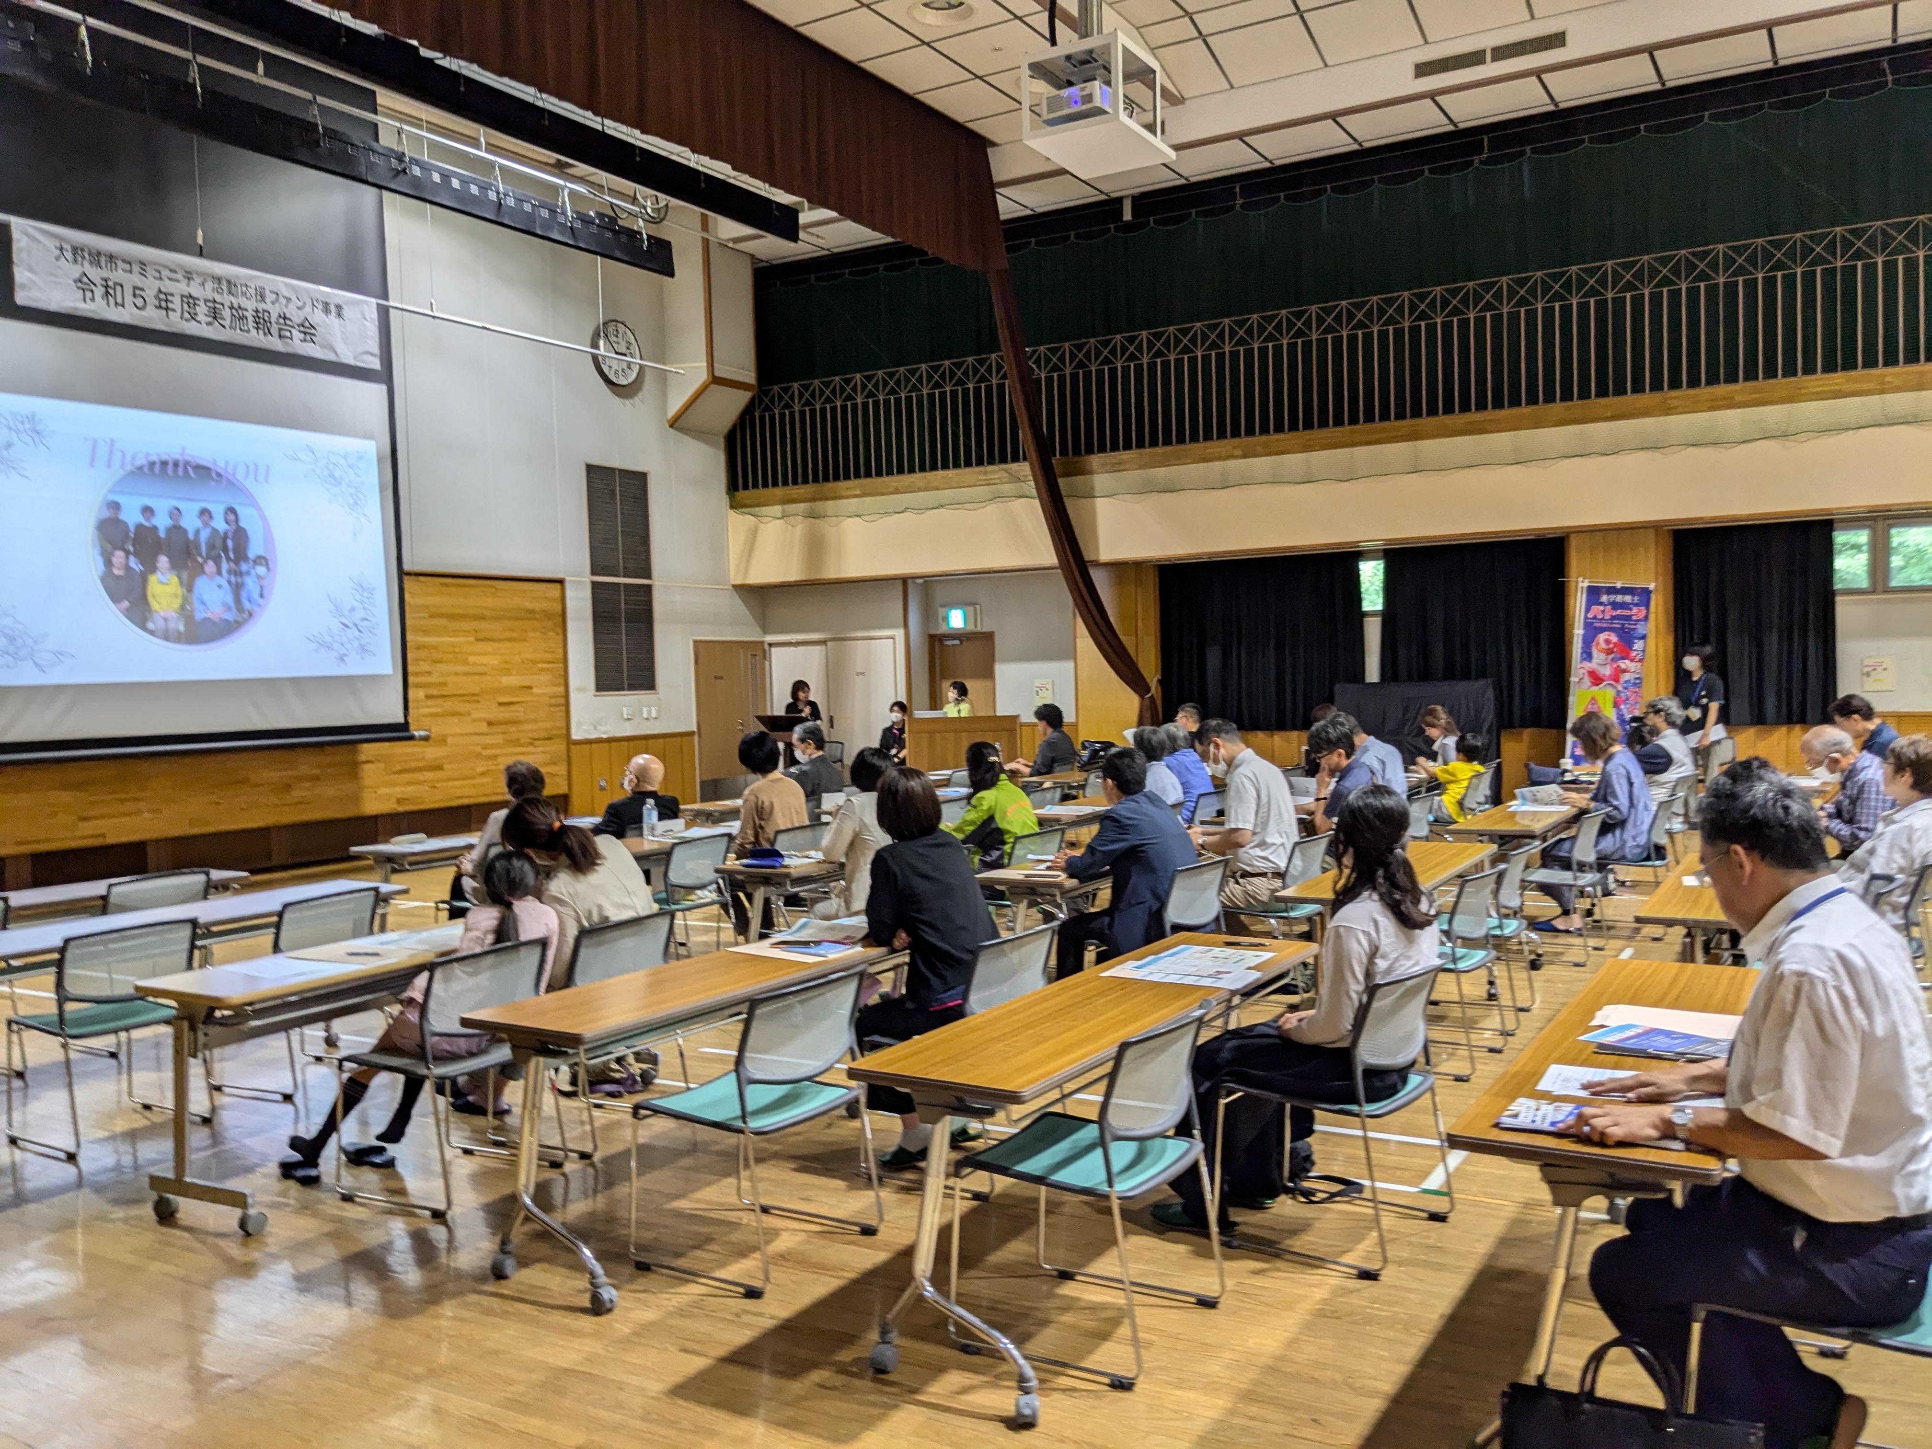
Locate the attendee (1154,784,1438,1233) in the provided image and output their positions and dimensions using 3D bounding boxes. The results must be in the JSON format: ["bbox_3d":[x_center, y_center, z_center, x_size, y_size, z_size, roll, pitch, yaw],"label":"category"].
[{"bbox_3d":[0.891,0.774,4.137,0.770,1.230,0.480,0,2,32],"label":"attendee"}]

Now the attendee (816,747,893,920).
[{"bbox_3d":[-0.496,0.720,6.641,0.700,1.240,0.500,0,2,31],"label":"attendee"}]

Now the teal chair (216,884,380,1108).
[{"bbox_3d":[-2.628,1.043,5.972,0.490,0.760,0.490,0,2,29],"label":"teal chair"}]

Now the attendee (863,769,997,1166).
[{"bbox_3d":[-0.090,0.762,4.808,0.600,1.260,0.500,0,3,32],"label":"attendee"}]

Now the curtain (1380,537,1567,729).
[{"bbox_3d":[4.847,-0.847,14.475,1.742,1.804,0.140,0,3,32],"label":"curtain"}]

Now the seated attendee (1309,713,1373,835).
[{"bbox_3d":[2.005,0.572,8.246,0.720,1.270,0.500,0,3,32],"label":"seated attendee"}]

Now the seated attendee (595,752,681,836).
[{"bbox_3d":[-1.990,0.731,8.703,0.700,1.150,0.520,0,2,32],"label":"seated attendee"}]

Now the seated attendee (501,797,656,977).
[{"bbox_3d":[-1.497,0.831,5.269,0.820,1.170,0.520,0,2,32],"label":"seated attendee"}]

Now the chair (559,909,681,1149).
[{"bbox_3d":[-1.309,1.022,5.177,0.520,0.770,0.500,0,3,32],"label":"chair"}]

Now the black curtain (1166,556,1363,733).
[{"bbox_3d":[3.171,-0.878,16.382,2.296,1.868,0.150,0,2,30],"label":"black curtain"}]

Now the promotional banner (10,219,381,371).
[{"bbox_3d":[-6.101,-3.427,12.270,0.030,0.620,3.140,0,2,31],"label":"promotional banner"}]

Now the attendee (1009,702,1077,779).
[{"bbox_3d":[0.637,0.443,12.644,0.720,1.250,0.500,0,3,32],"label":"attendee"}]

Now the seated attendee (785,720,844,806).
[{"bbox_3d":[-1.044,0.585,10.160,0.700,1.240,0.500,0,3,32],"label":"seated attendee"}]

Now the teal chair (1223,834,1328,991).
[{"bbox_3d":[1.433,0.892,7.204,0.530,0.755,0.500,0,2,28],"label":"teal chair"}]

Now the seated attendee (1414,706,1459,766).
[{"bbox_3d":[3.505,0.457,11.043,0.680,1.210,0.460,0,3,32],"label":"seated attendee"}]

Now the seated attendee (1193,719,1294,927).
[{"bbox_3d":[1.309,0.626,7.253,0.700,1.290,0.520,0,2,31],"label":"seated attendee"}]

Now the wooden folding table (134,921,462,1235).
[{"bbox_3d":[-1.780,1.080,5.116,0.460,0.700,1.800,0,2,31],"label":"wooden folding table"}]

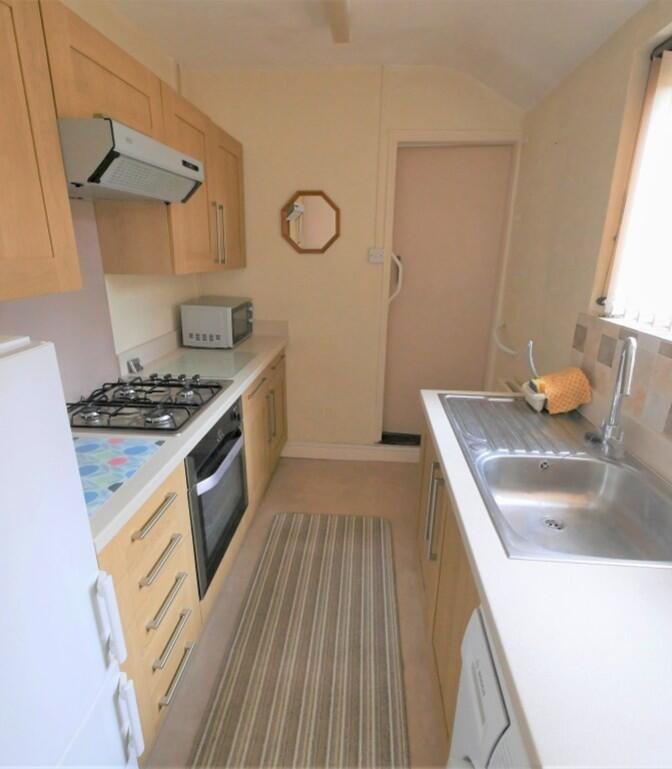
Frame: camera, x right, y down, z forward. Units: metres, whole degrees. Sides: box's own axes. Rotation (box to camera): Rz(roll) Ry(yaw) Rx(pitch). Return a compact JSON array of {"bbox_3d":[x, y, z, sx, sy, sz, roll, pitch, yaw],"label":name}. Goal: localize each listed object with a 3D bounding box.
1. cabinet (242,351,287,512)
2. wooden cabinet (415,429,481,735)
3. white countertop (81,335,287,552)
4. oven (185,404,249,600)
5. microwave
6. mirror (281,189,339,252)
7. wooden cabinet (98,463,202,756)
[{"bbox_3d":[-0.670,0.240,2.496,0.560,0.810,0.990,2,18,4],"label":"cabinet"},{"bbox_3d":[0.622,0.620,1.389,0.540,0.810,0.980,2,18,5],"label":"wooden cabinet"},{"bbox_3d":[-0.703,0.009,1.833,0.590,0.040,2.120,2,18,4],"label":"white countertop"},{"bbox_3d":[-0.707,0.386,1.698,0.550,0.595,0.595,2,18,4],"label":"oven"},{"bbox_3d":[-0.732,-0.390,2.571,0.325,0.250,0.430,4,18,8],"label":"microwave"},{"bbox_3d":[-0.157,-1.001,2.562,0.370,0.365,0.025,2,18,4],"label":"mirror"},{"bbox_3d":[-0.776,0.658,1.212,0.560,0.810,0.475,2,18,4],"label":"wooden cabinet"}]

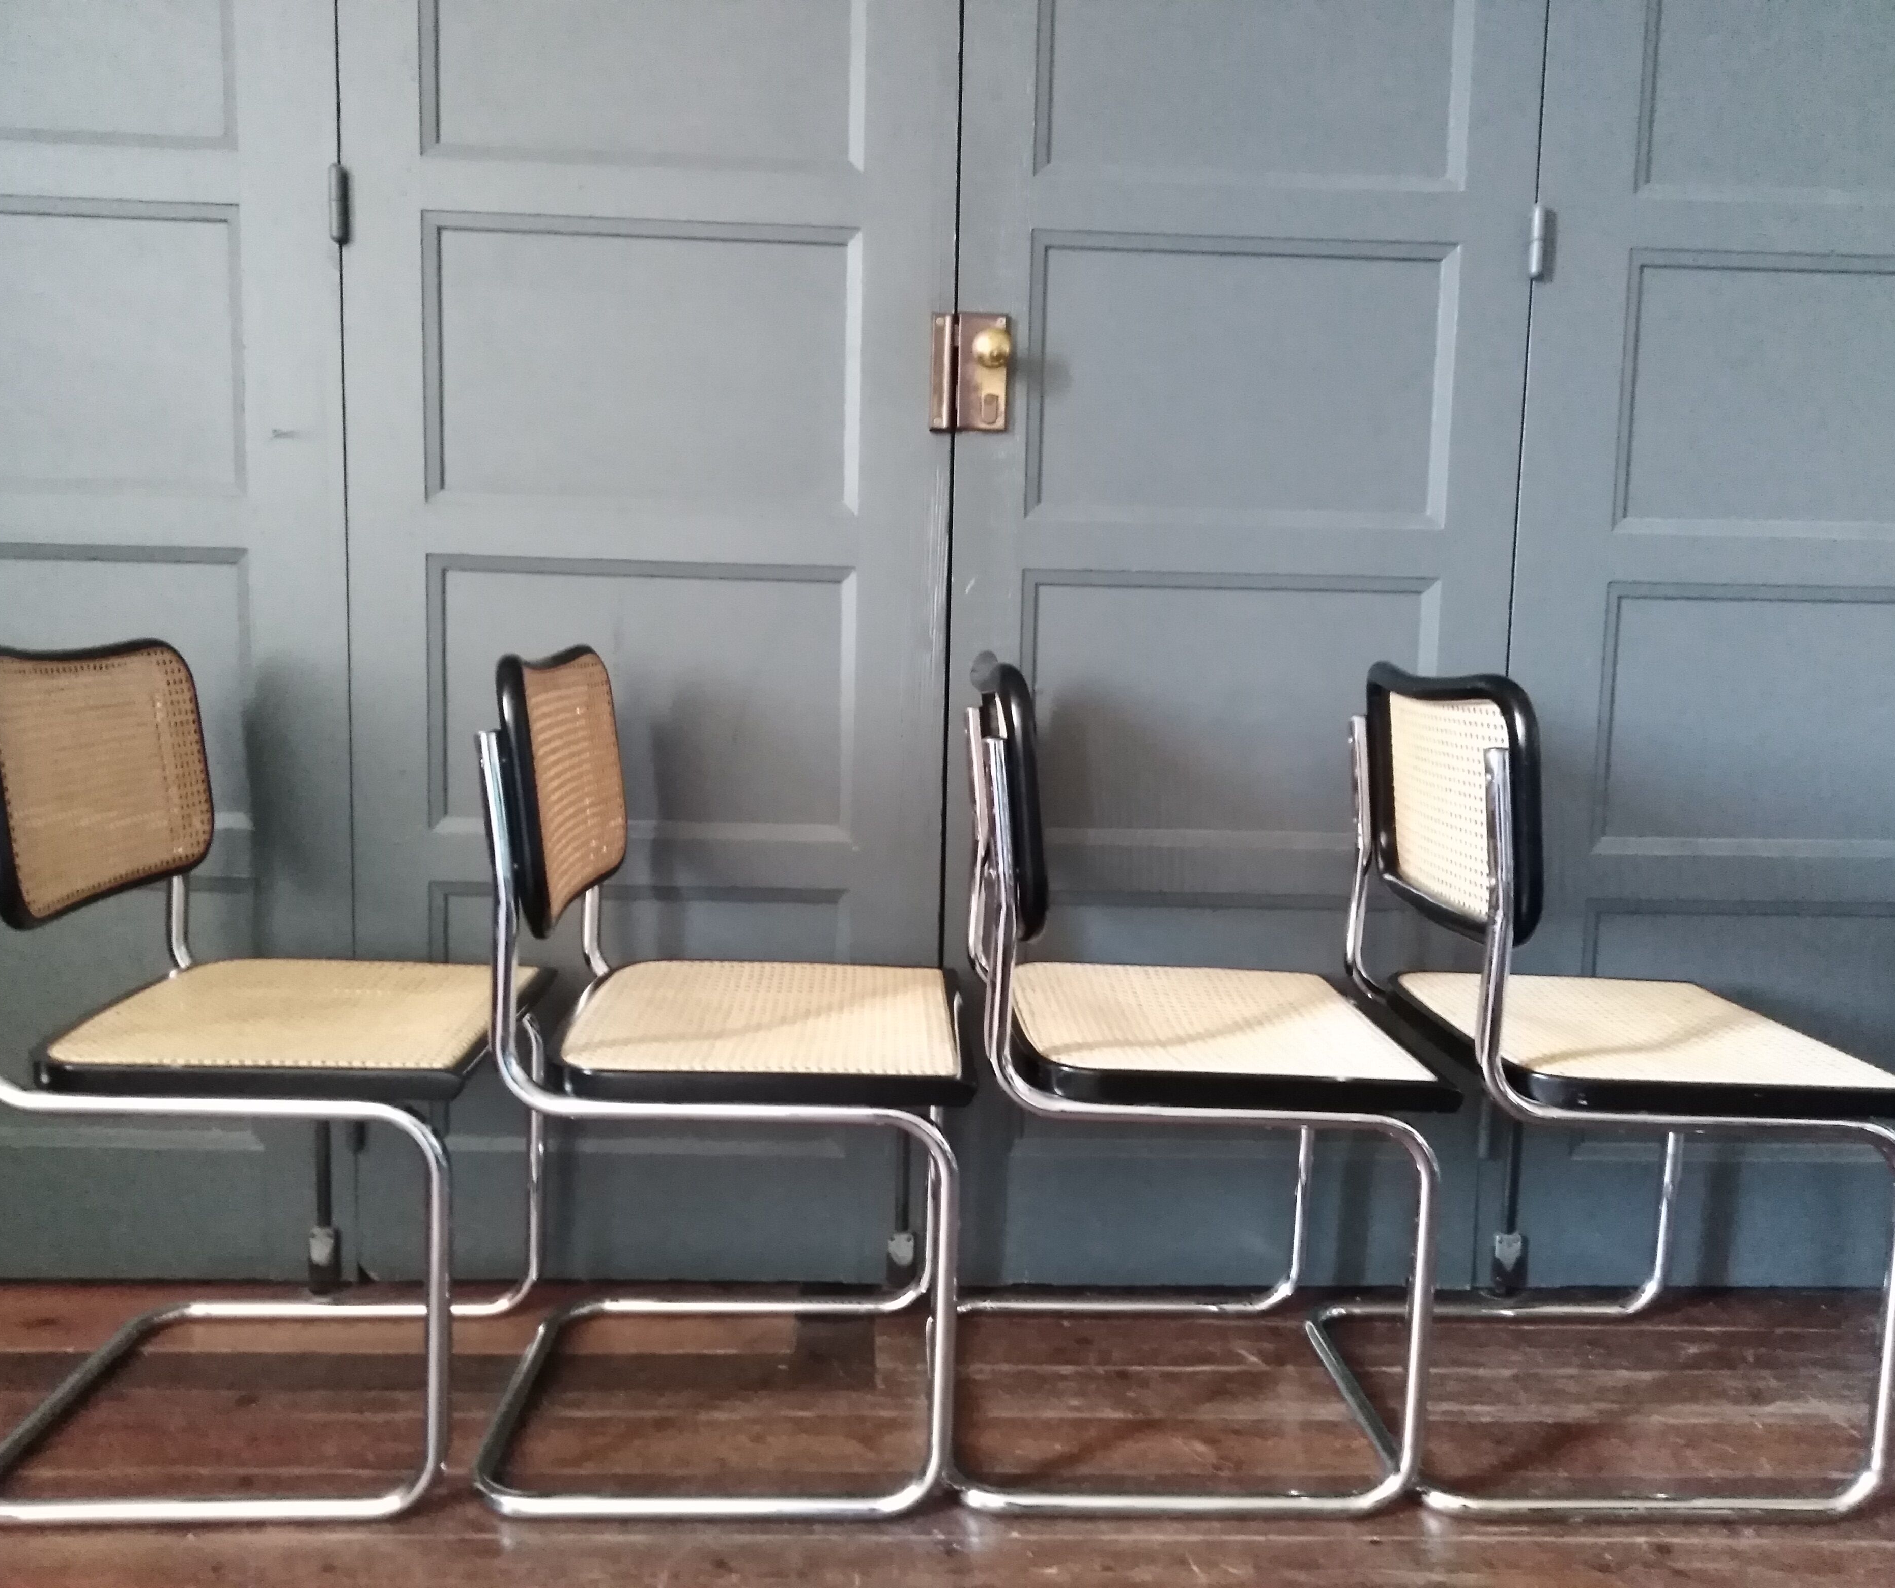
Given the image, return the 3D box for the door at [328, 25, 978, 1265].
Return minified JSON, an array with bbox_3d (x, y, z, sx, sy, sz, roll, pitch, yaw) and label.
[{"bbox_3d":[-0.368,-0.455,1.920,0.752,2.200,0.045,1,6,-2],"label":"door"}]

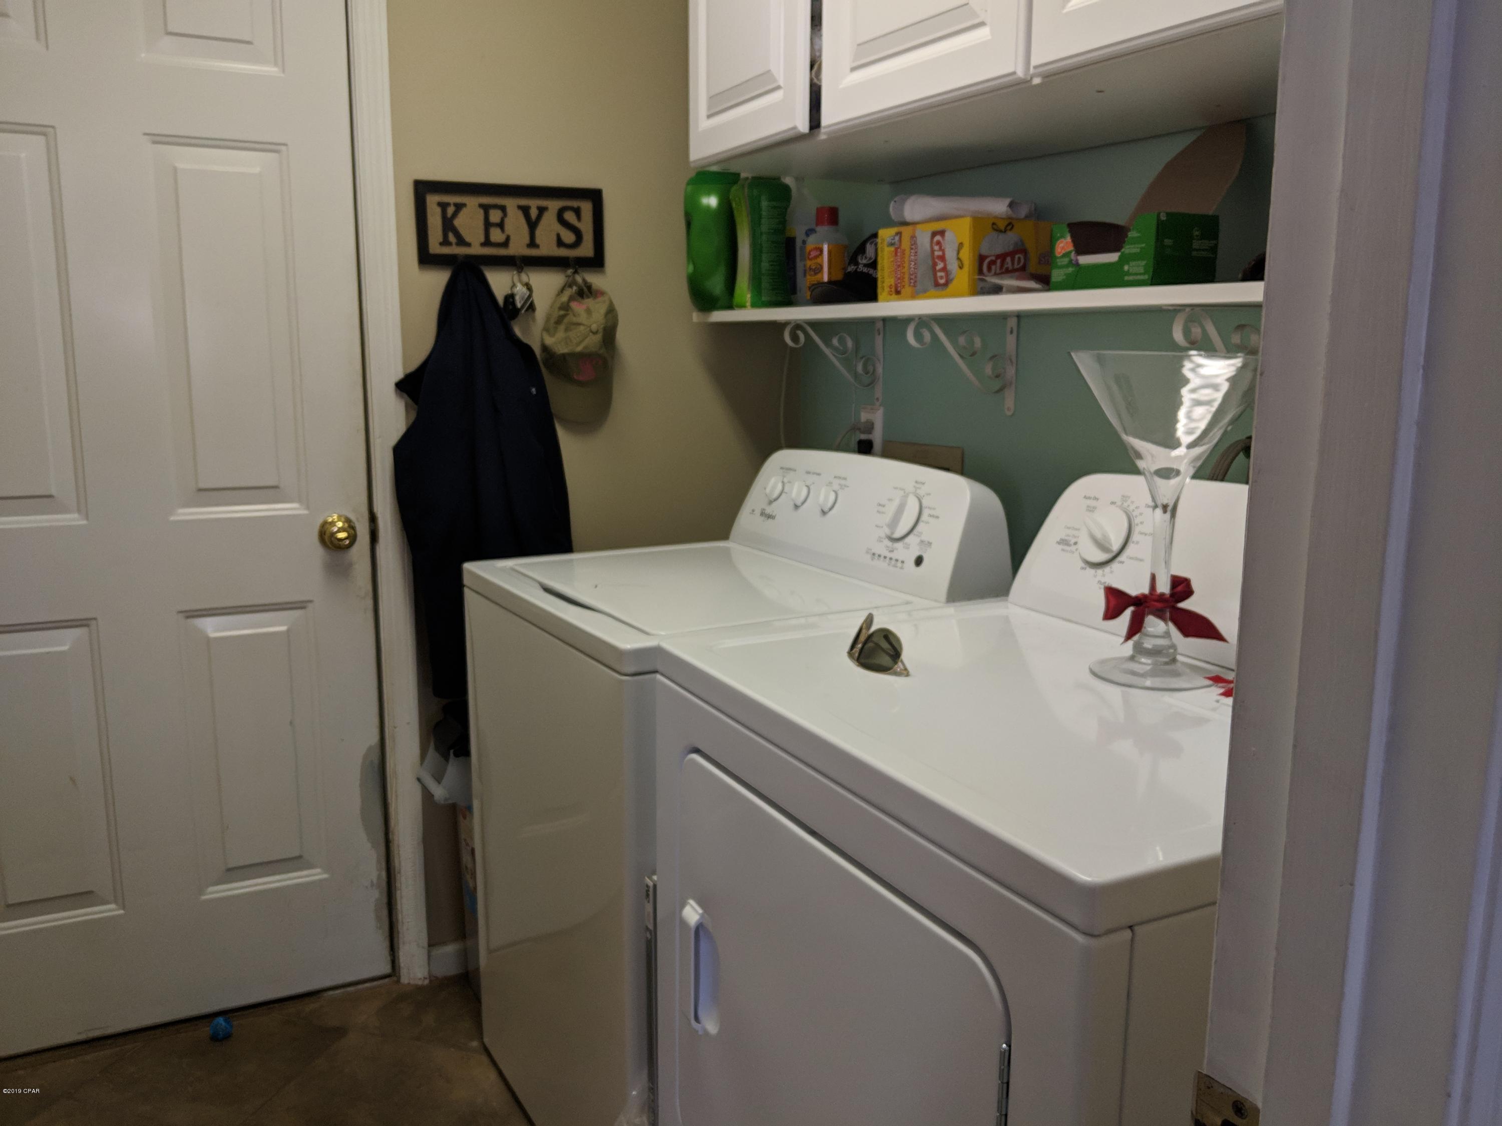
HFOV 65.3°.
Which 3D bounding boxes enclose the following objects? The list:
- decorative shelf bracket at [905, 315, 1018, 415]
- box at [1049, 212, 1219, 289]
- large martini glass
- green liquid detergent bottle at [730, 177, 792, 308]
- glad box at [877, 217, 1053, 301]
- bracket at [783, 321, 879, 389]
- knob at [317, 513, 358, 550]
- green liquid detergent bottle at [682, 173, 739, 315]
[{"bbox_3d":[0.337,-0.322,1.911,0.217,0.163,0.024,-5,11,-27],"label":"decorative shelf bracket"},{"bbox_3d":[0.468,-0.380,1.447,0.098,0.082,0.177,-5,11,-27],"label":"box"},{"bbox_3d":[0.455,-0.052,1.284,0.224,0.354,0.224,-5,11,-27],"label":"large martini glass"},{"bbox_3d":[0.020,-0.623,2.300,0.112,0.252,0.085,-5,11,-27],"label":"green liquid detergent bottle"},{"bbox_3d":[0.322,-0.456,1.787,0.151,0.110,0.234,-5,11,-27],"label":"glad box"},{"bbox_3d":[0.153,-0.382,2.264,0.221,0.164,0.024,-5,11,-27],"label":"bracket"},{"bbox_3d":[-0.765,-0.057,2.169,0.067,0.067,0.060,-5,11,-27],"label":"knob"},{"bbox_3d":[-0.066,-0.651,2.386,0.100,0.273,0.120,-5,11,-27],"label":"green liquid detergent bottle"}]

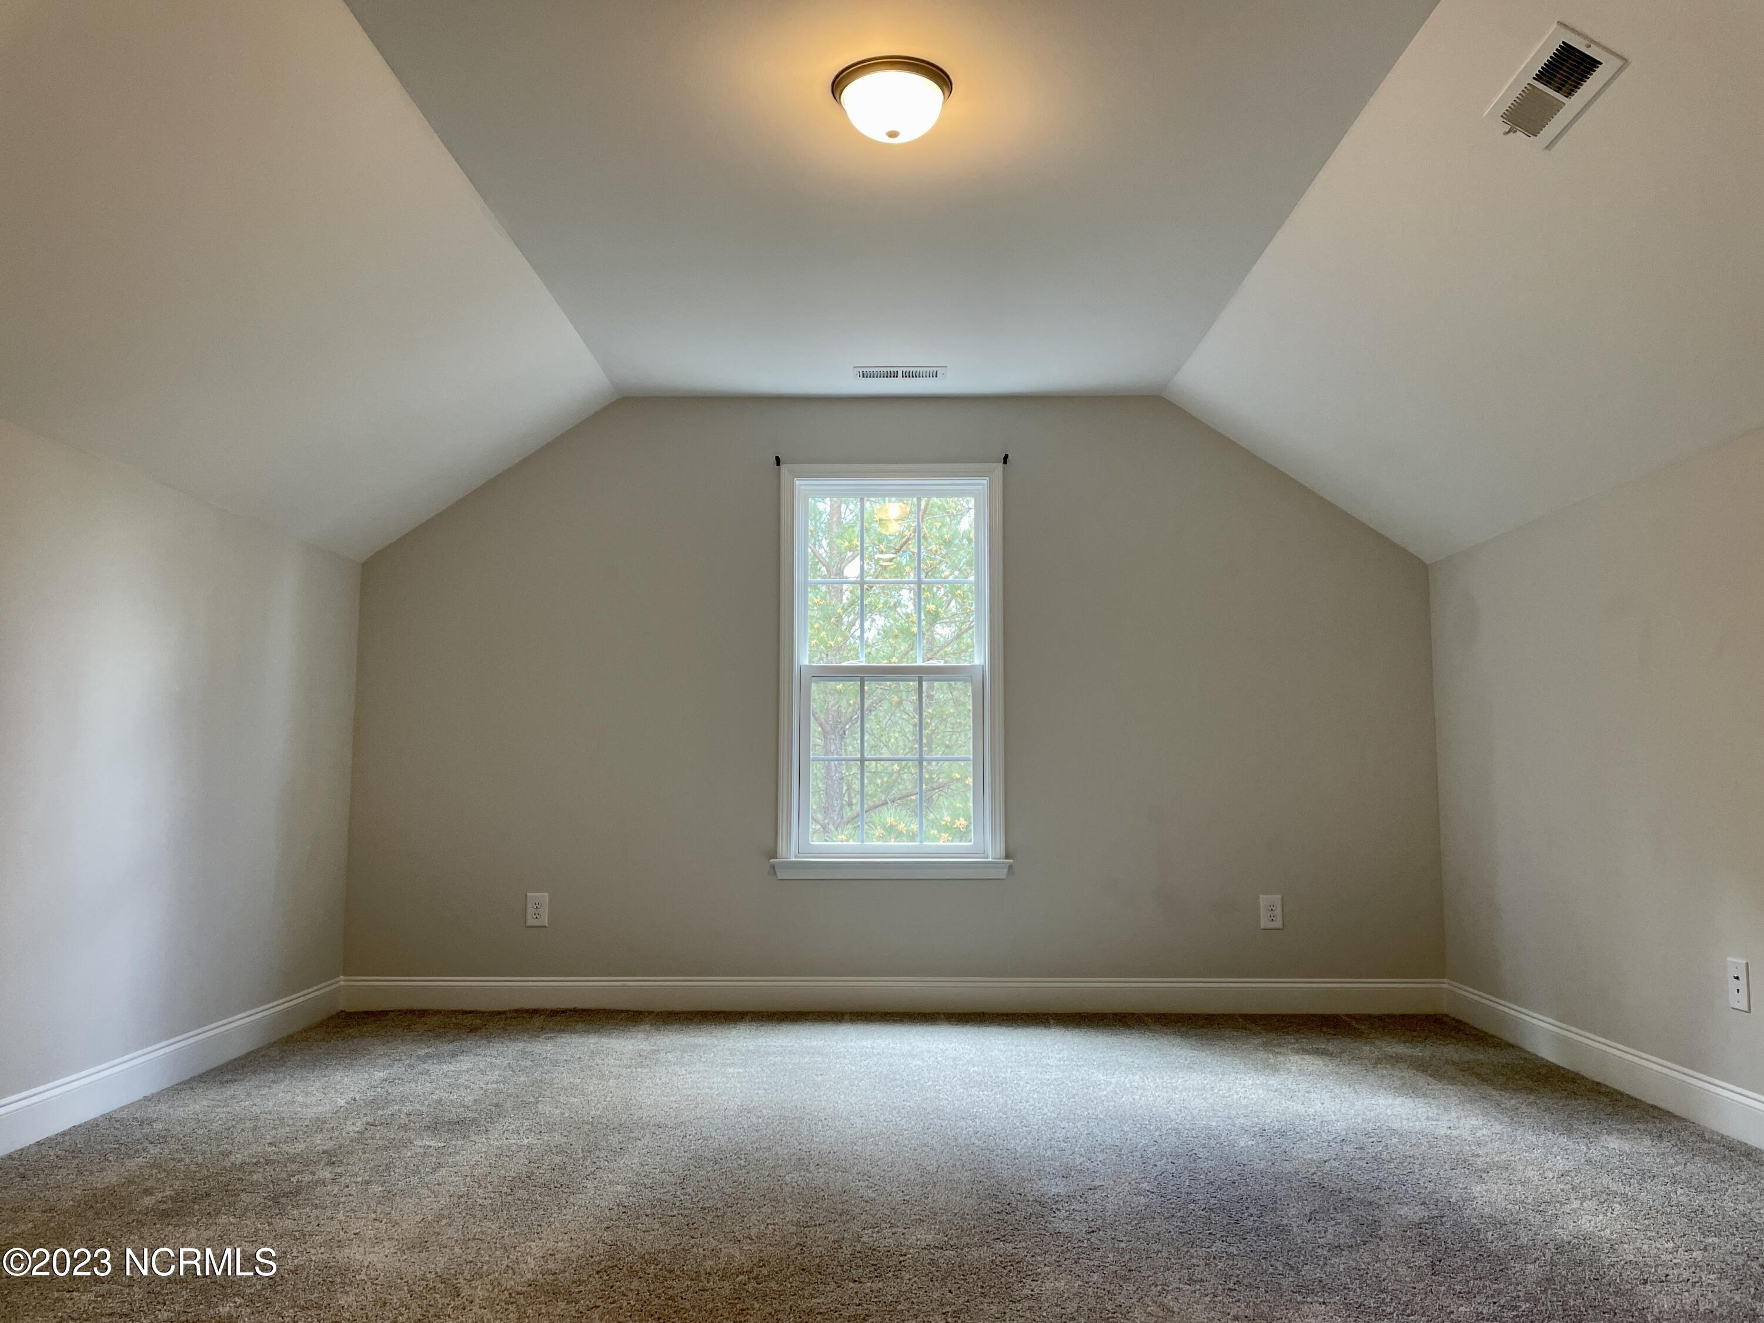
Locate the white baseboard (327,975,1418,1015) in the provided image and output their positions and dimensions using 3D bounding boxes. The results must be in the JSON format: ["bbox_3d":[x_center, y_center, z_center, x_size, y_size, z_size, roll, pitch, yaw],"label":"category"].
[{"bbox_3d":[0.040,1.291,5.096,4.247,0.136,0.018,0,-5,0],"label":"white baseboard"}]

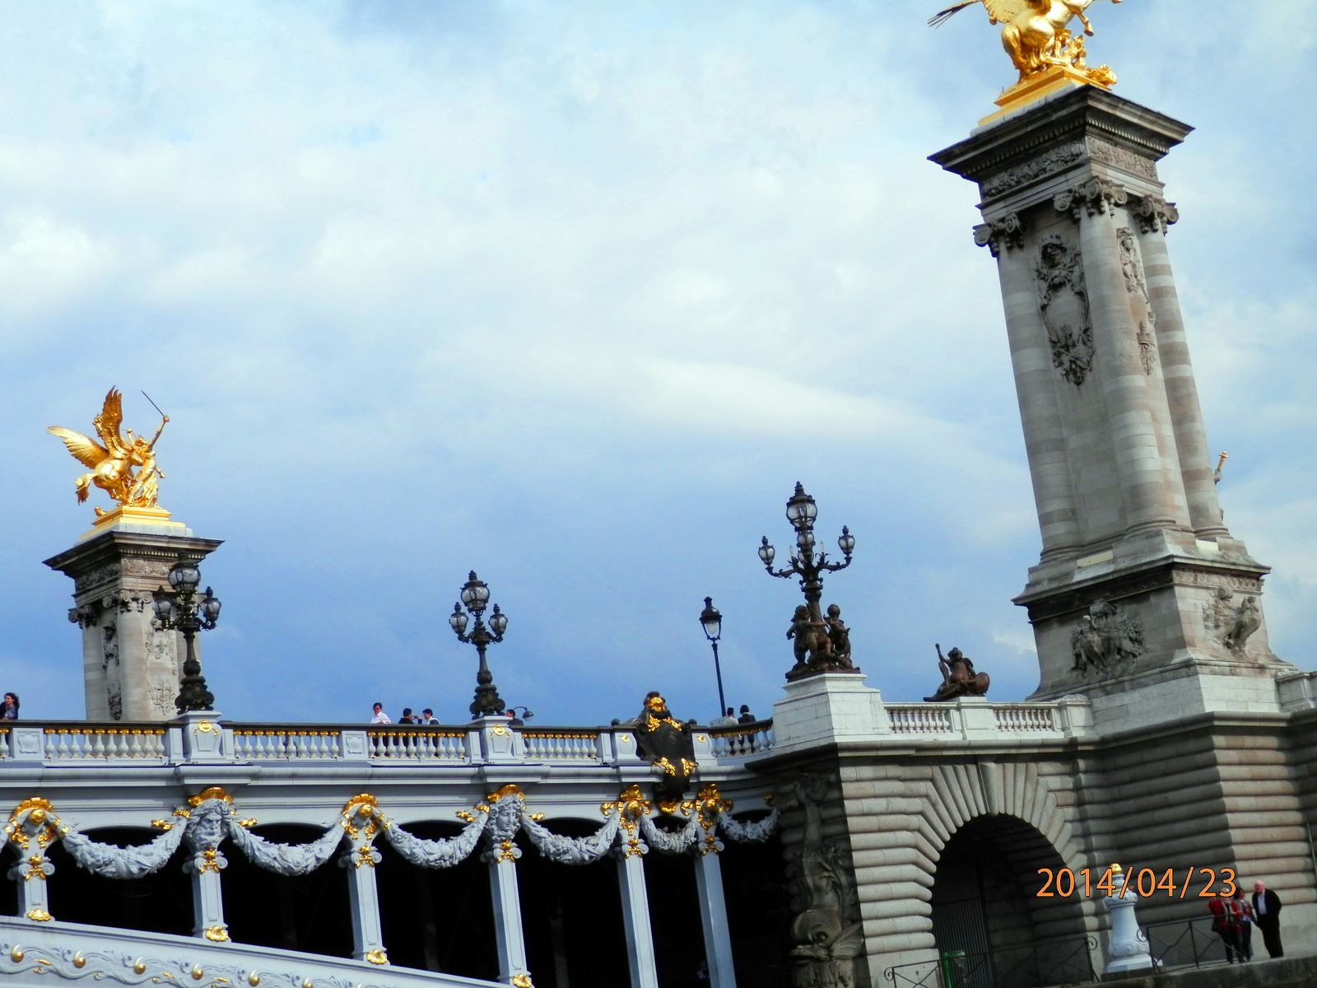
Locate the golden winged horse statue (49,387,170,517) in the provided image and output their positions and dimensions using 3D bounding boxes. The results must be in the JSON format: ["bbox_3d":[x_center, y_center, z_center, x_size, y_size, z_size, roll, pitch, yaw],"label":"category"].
[{"bbox_3d":[-24.294,-1.530,91.908,4.200,6.100,3.400,7,-20,-45],"label":"golden winged horse statue"}]

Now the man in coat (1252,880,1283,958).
[{"bbox_3d":[13.810,9.642,46.302,0.420,1.740,0.550,5,-18,-40],"label":"man in coat"}]

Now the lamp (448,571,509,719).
[{"bbox_3d":[-3.822,3.240,44.422,1.450,3.150,0.800,7,-20,-45],"label":"lamp"}]

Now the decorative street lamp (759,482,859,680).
[{"bbox_3d":[3.544,2.058,49.624,1.800,4.850,1.800,7,-20,-45],"label":"decorative street lamp"}]

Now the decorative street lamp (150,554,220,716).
[{"bbox_3d":[-8.935,2.661,39.258,1.420,3.080,0.800,7,-20,-45],"label":"decorative street lamp"}]

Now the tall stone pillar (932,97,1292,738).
[{"bbox_3d":[12.491,-1.789,56.405,5.450,16.900,5.450,7,-20,-45],"label":"tall stone pillar"}]

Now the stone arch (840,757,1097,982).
[{"bbox_3d":[7.219,9.472,50.532,9.900,5.600,2.000,7,-20,-45],"label":"stone arch"}]

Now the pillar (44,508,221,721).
[{"bbox_3d":[-22.159,10.267,89.084,5.500,17.600,5.500,7,-20,-45],"label":"pillar"}]

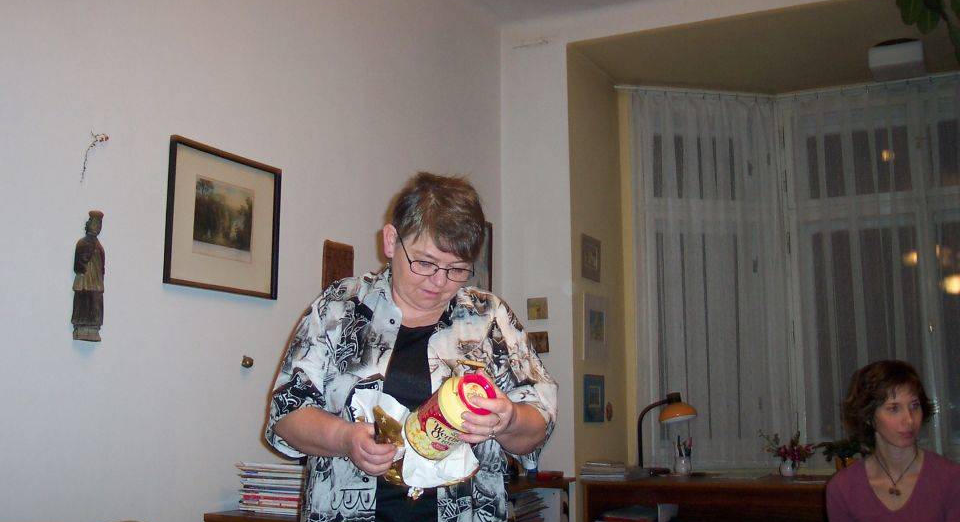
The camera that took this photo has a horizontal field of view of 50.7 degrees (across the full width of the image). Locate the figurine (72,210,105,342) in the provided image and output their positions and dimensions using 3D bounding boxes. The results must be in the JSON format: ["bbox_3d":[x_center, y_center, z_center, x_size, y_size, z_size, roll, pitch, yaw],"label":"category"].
[{"bbox_3d":[-1.038,0.038,2.688,0.066,0.347,0.078,-5,-9,26],"label":"figurine"}]

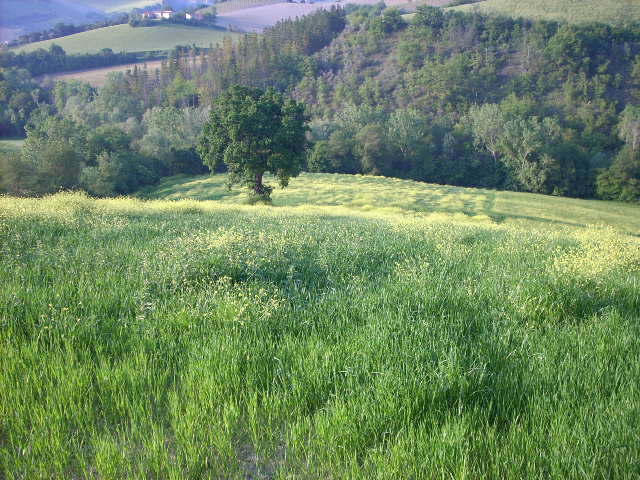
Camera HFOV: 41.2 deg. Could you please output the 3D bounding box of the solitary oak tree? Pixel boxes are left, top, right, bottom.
[{"bbox_3d":[-6.854,-9.647,85.629,11.008,11.742,11.008,0,13,0],"label":"solitary oak tree"}]

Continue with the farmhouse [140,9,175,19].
[{"bbox_3d":[-124.377,-173.635,654.175,24.500,7.500,10.500,-2,14,-9],"label":"farmhouse"}]

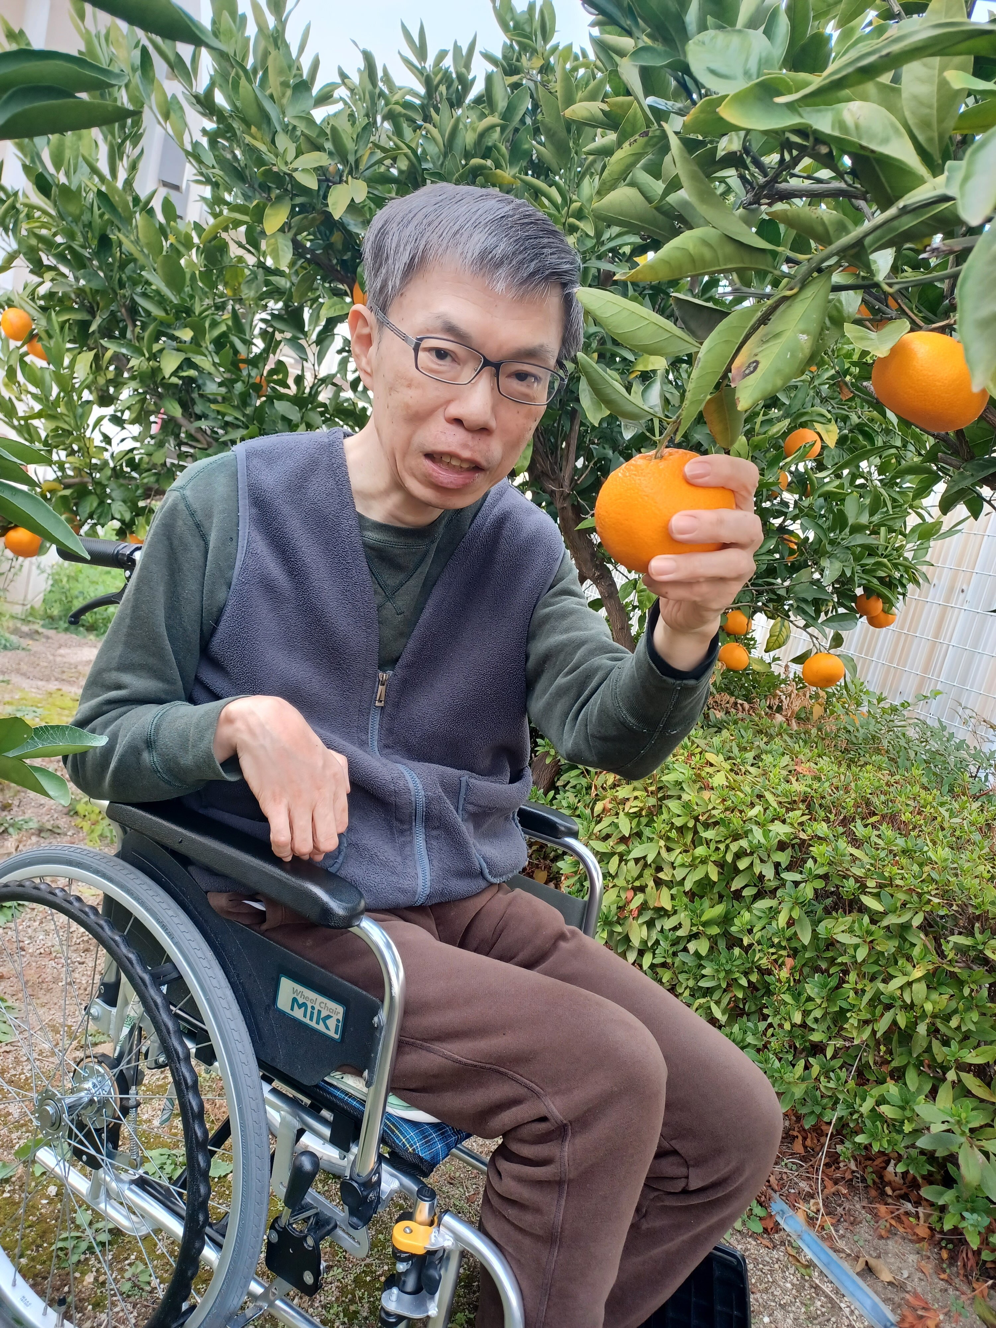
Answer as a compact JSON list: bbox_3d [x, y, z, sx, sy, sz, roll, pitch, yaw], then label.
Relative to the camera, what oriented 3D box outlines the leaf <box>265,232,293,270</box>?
[{"bbox_3d":[-0.389,-0.731,1.700,0.046,0.066,0.026,13,11,0],"label":"leaf"}]

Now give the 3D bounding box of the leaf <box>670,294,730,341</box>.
[{"bbox_3d":[0.126,-0.208,0.580,0.062,0.042,0.035,13,11,0],"label":"leaf"}]

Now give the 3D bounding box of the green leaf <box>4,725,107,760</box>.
[{"bbox_3d":[-0.277,0.049,0.600,0.064,0.021,0.030,8,12,-4],"label":"green leaf"}]

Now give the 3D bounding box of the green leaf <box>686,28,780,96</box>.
[{"bbox_3d":[0.140,-0.358,0.570,0.054,0.038,0.027,3,12,-1],"label":"green leaf"}]

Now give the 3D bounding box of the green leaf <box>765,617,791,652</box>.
[{"bbox_3d":[0.438,-0.047,1.500,0.036,0.056,0.022,26,6,8],"label":"green leaf"}]

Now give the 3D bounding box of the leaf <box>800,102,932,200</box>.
[{"bbox_3d":[0.199,-0.279,0.520,0.075,0.045,0.040,13,11,0],"label":"leaf"}]

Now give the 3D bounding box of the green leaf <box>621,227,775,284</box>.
[{"bbox_3d":[0.110,-0.226,0.530,0.084,0.034,0.038,13,11,0],"label":"green leaf"}]

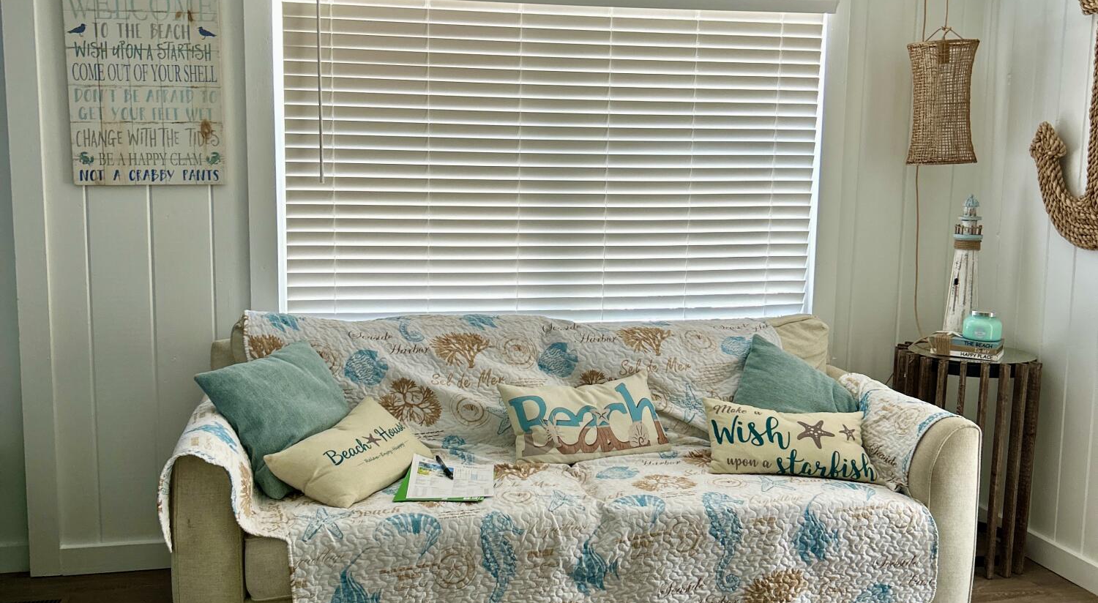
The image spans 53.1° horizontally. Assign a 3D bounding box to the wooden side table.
[{"bbox_3d":[1.398,0.517,3.732,0.466,0.702,0.466,-1,8,-13],"label":"wooden side table"}]

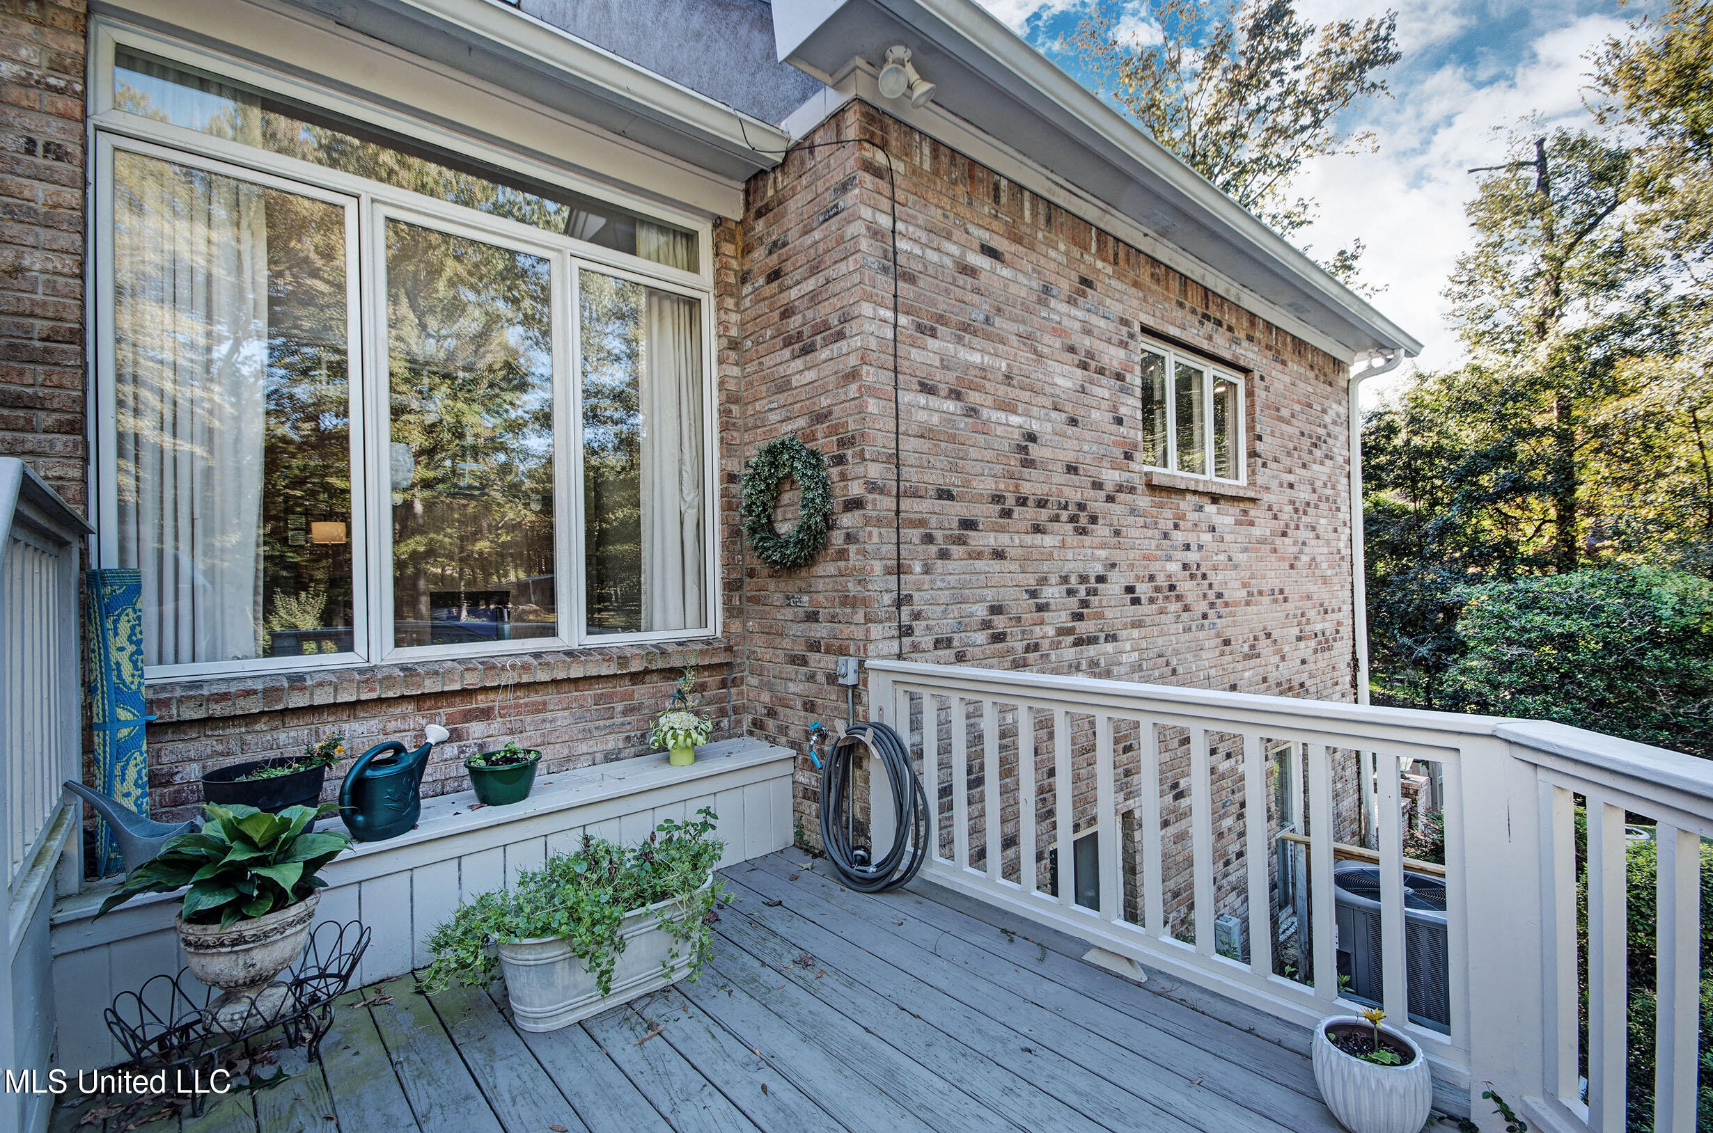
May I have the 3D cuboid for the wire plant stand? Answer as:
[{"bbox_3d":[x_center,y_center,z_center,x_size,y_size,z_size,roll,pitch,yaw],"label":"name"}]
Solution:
[{"bbox_3d":[-1.613,1.194,1.893,0.530,0.265,0.300,0,-1,-42],"label":"wire plant stand"}]

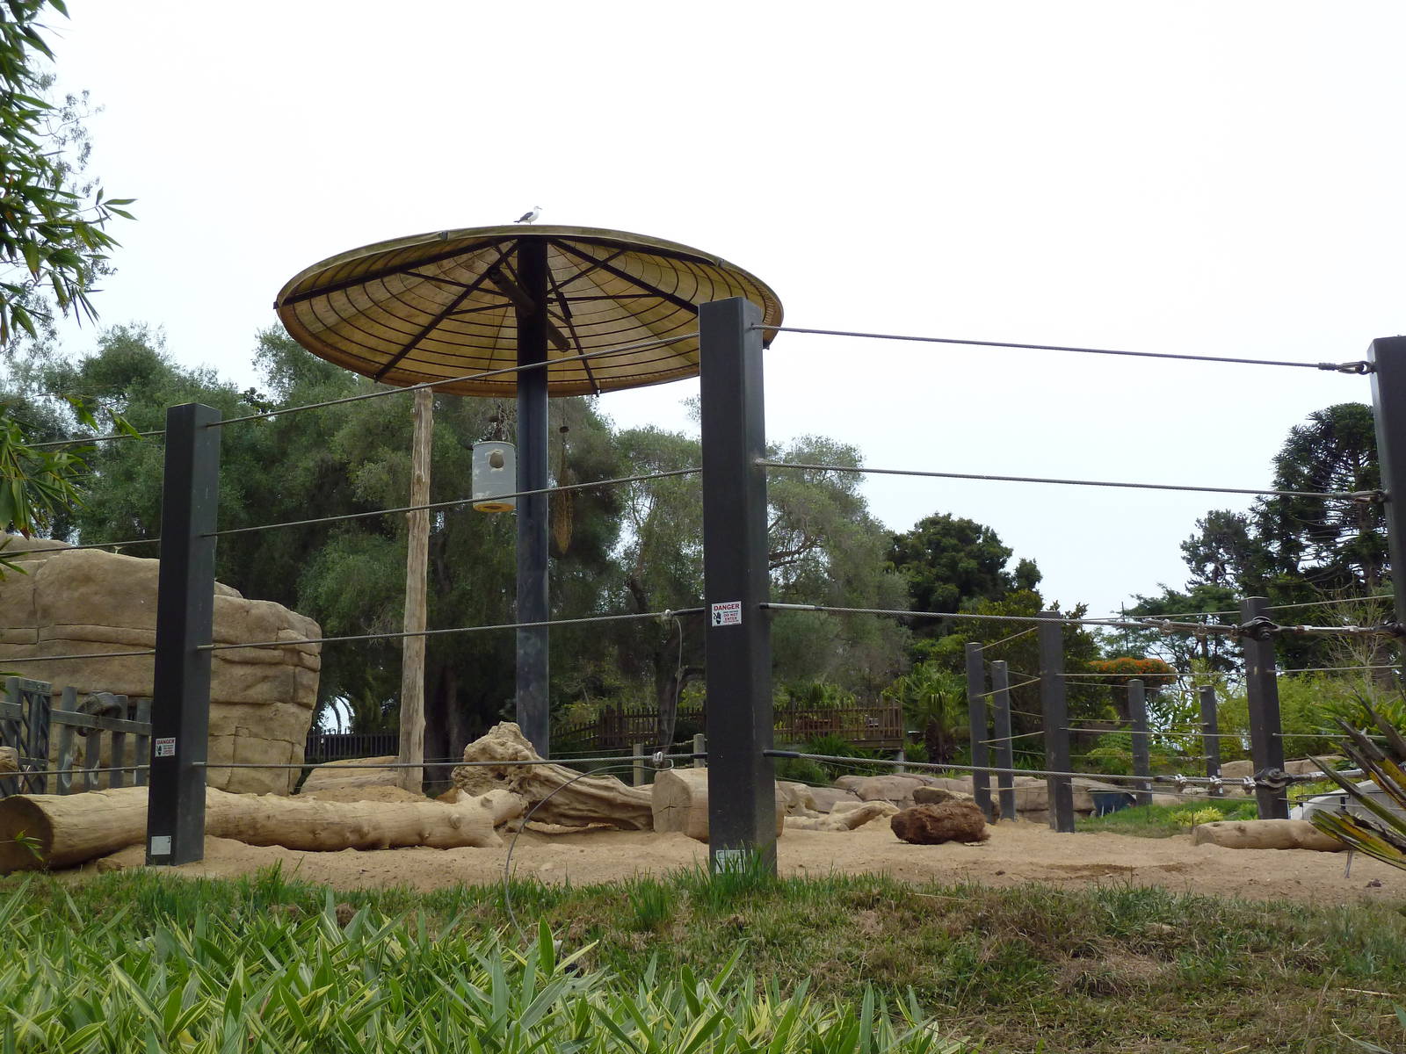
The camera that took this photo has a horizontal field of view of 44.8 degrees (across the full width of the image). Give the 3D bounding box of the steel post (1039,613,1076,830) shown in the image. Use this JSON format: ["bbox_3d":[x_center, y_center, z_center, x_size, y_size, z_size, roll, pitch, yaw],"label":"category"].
[{"bbox_3d":[4.005,2.197,19.352,0.203,2.450,0.203,1,-12,-8],"label":"steel post"}]

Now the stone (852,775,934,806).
[{"bbox_3d":[3.020,4.315,27.799,1.417,0.517,0.850,-2,-12,5],"label":"stone"}]

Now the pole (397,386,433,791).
[{"bbox_3d":[-2.926,0.610,17.534,0.250,4.220,0.250,0,-12,0],"label":"pole"}]

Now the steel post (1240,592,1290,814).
[{"bbox_3d":[5.409,1.895,16.352,0.203,2.420,0.203,3,-12,-20],"label":"steel post"}]

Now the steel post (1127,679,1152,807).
[{"bbox_3d":[7.764,3.946,30.223,0.207,2.420,0.207,-10,-15,38],"label":"steel post"}]

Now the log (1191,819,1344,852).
[{"bbox_3d":[4.892,2.646,14.616,1.460,0.267,0.280,1,-12,-12],"label":"log"}]

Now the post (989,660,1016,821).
[{"bbox_3d":[4.594,3.284,25.969,0.205,2.450,0.205,-5,-12,16],"label":"post"}]

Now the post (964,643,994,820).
[{"bbox_3d":[3.716,2.797,22.904,0.205,2.450,0.205,-1,-12,1],"label":"post"}]

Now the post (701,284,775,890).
[{"bbox_3d":[0.150,0.230,7.220,0.202,2.450,0.202,-7,-13,28],"label":"post"}]

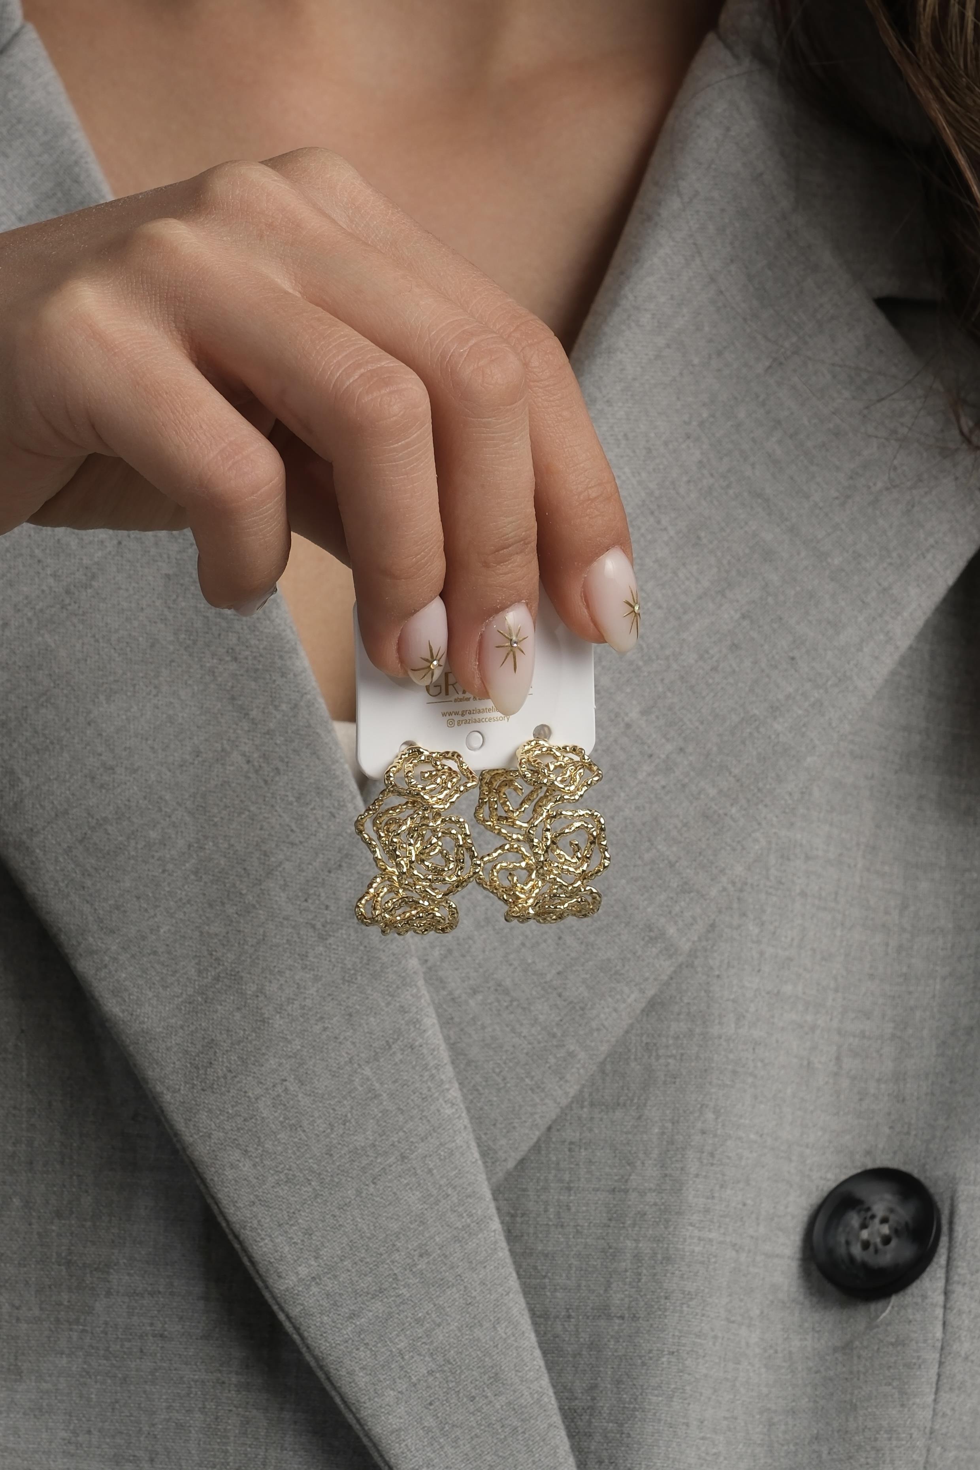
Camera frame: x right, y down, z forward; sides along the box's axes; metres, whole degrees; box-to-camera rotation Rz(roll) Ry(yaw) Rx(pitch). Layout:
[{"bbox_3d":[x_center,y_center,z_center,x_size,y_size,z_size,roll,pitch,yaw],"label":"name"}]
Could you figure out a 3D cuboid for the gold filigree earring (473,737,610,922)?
[{"bbox_3d":[0.009,0.017,0.870,0.022,0.033,0.024,2,0,0],"label":"gold filigree earring"}]

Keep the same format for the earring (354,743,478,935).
[{"bbox_3d":[-0.013,0.018,0.870,0.021,0.034,0.024,7,0,-5],"label":"earring"}]

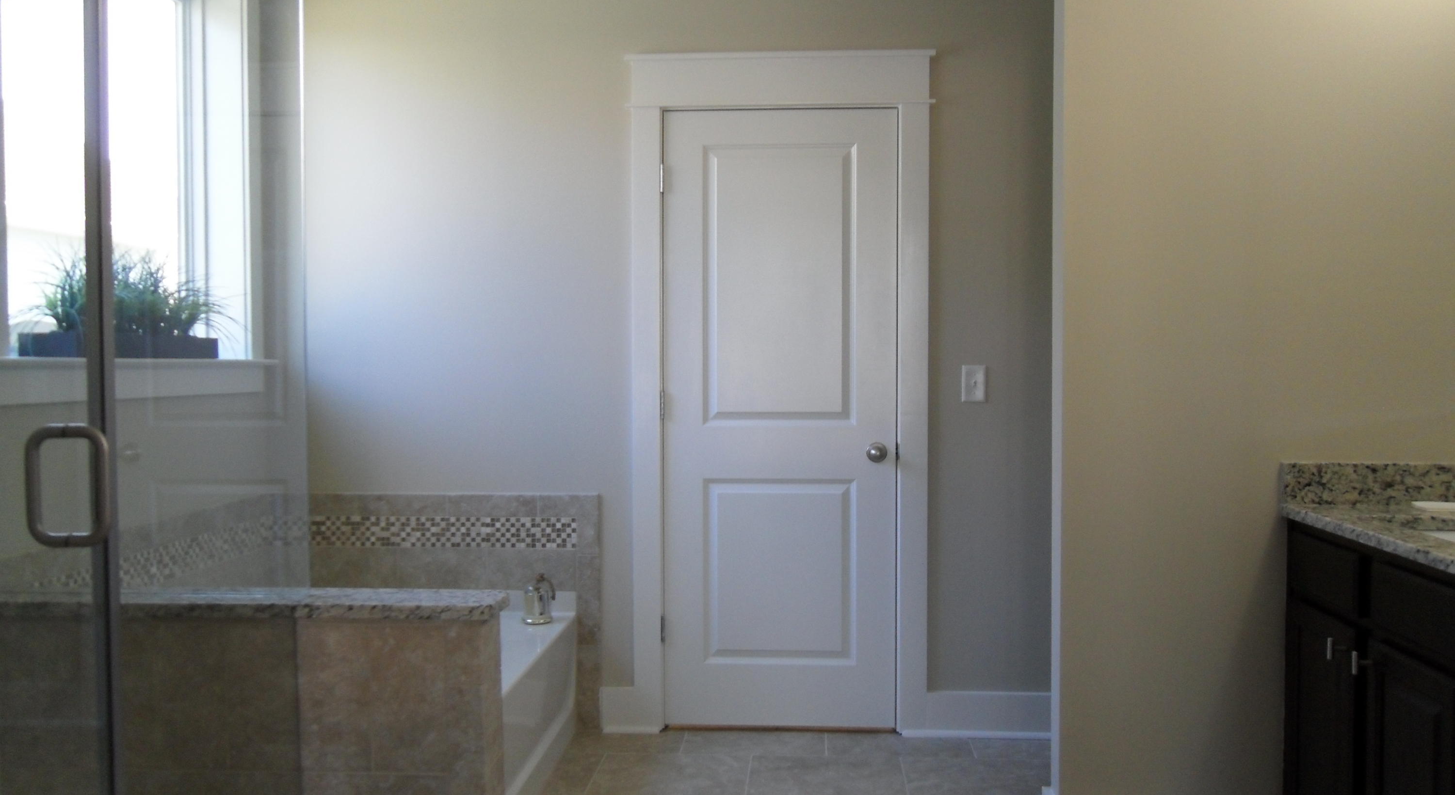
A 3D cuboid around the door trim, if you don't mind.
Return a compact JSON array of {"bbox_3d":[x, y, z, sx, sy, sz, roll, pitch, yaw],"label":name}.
[{"bbox_3d":[0.166,-0.006,3.813,1.004,2.217,0.035,0,1,4],"label":"door trim"}]

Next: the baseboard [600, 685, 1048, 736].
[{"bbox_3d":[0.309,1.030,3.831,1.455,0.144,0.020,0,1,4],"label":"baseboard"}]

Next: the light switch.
[{"bbox_3d":[0.793,-0.043,3.783,0.074,0.120,0.014,0,1,4],"label":"light switch"}]

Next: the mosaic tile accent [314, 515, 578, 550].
[{"bbox_3d":[-0.954,0.447,3.902,0.915,0.111,0.014,0,1,4],"label":"mosaic tile accent"}]

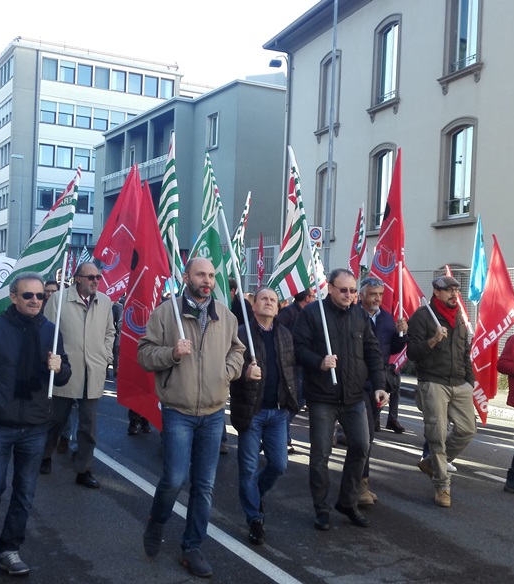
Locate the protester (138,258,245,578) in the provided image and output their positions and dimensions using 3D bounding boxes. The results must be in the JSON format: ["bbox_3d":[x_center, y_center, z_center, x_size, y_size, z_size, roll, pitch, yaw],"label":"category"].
[{"bbox_3d":[-0.383,0.721,4.450,0.620,1.790,0.520,2,0,-22],"label":"protester"}]

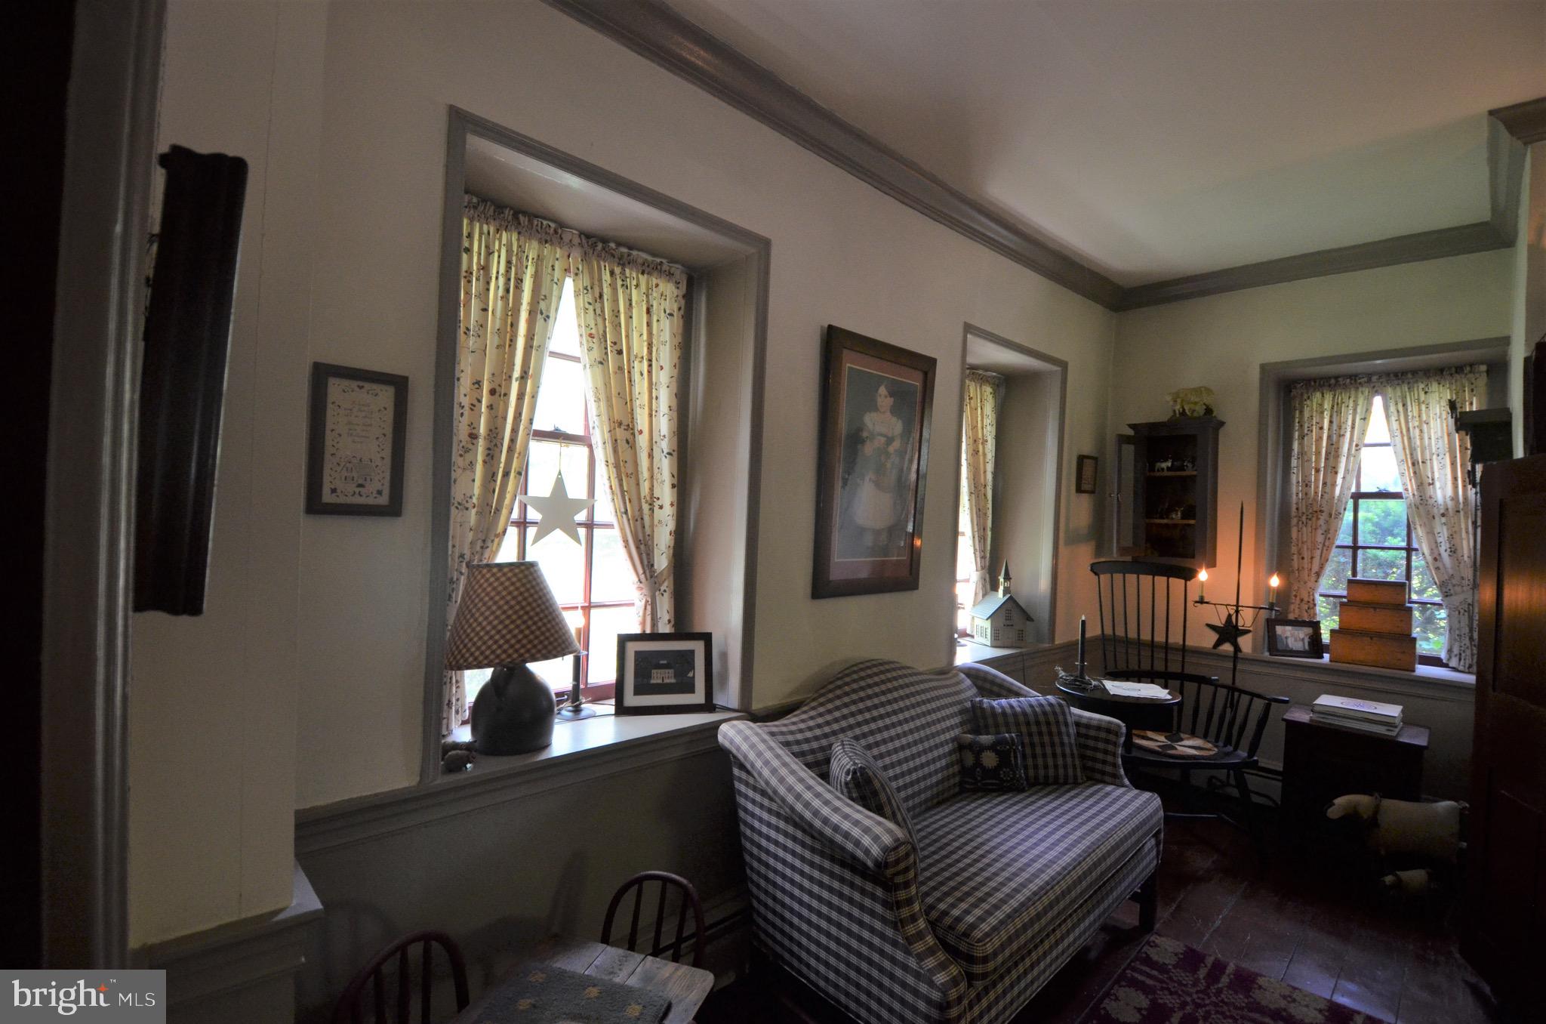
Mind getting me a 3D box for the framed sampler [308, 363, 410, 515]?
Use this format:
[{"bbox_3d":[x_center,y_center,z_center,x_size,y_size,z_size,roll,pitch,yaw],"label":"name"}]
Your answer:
[{"bbox_3d":[-0.873,-0.148,1.360,0.169,0.307,0.022,2,-1,-40],"label":"framed sampler"}]

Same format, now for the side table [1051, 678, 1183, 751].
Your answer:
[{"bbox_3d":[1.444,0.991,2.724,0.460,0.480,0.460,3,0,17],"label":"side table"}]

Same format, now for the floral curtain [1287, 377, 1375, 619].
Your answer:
[{"bbox_3d":[2.875,0.023,3.335,0.340,1.406,0.081,2,-1,41],"label":"floral curtain"}]

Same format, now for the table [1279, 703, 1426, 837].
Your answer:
[{"bbox_3d":[2.530,1.216,2.802,0.450,0.594,0.331,2,-1,39],"label":"table"}]

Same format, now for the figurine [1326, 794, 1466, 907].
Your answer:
[{"bbox_3d":[2.424,1.301,2.496,0.481,0.411,0.169,2,0,0],"label":"figurine"}]

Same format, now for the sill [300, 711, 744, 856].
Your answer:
[{"bbox_3d":[-0.622,0.667,1.808,1.188,0.100,0.362,2,-1,-40],"label":"sill"}]

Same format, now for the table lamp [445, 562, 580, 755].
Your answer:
[{"bbox_3d":[-0.691,0.376,1.729,0.347,0.471,0.347,2,-1,-40],"label":"table lamp"}]

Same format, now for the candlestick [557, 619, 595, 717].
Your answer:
[{"bbox_3d":[-0.597,0.467,1.974,0.116,0.300,0.116,2,-1,-40],"label":"candlestick"}]

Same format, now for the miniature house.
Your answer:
[{"bbox_3d":[1.184,0.476,3.316,0.231,0.411,0.156,2,0,-12],"label":"miniature house"}]

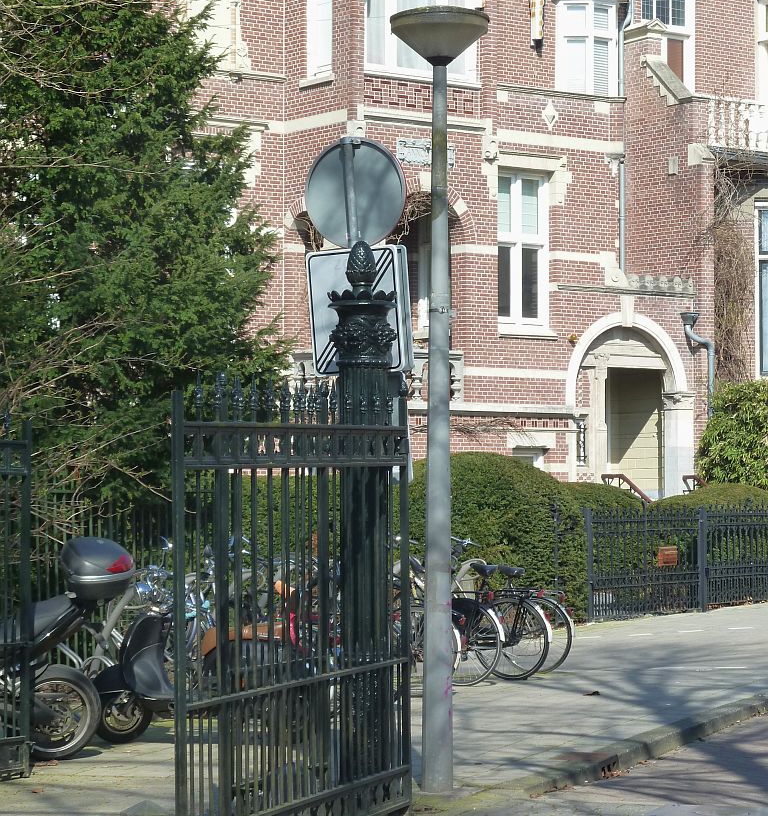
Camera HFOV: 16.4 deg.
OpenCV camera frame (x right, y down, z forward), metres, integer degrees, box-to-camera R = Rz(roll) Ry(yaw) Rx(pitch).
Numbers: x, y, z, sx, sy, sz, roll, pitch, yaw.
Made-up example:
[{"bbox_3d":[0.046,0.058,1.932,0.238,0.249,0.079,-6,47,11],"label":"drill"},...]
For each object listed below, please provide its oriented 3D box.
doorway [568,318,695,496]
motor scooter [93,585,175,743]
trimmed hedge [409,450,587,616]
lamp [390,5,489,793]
[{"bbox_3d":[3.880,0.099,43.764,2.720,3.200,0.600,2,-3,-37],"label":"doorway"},{"bbox_3d":[-1.194,1.733,18.368,1.750,1.200,0.680,-1,-2,20],"label":"motor scooter"},{"bbox_3d":[1.452,1.685,34.613,1.800,2.250,2.700,-1,-2,29],"label":"trimmed hedge"},{"bbox_3d":[0.299,-0.060,14.799,0.540,4.330,0.540,0,-2,0],"label":"lamp"}]

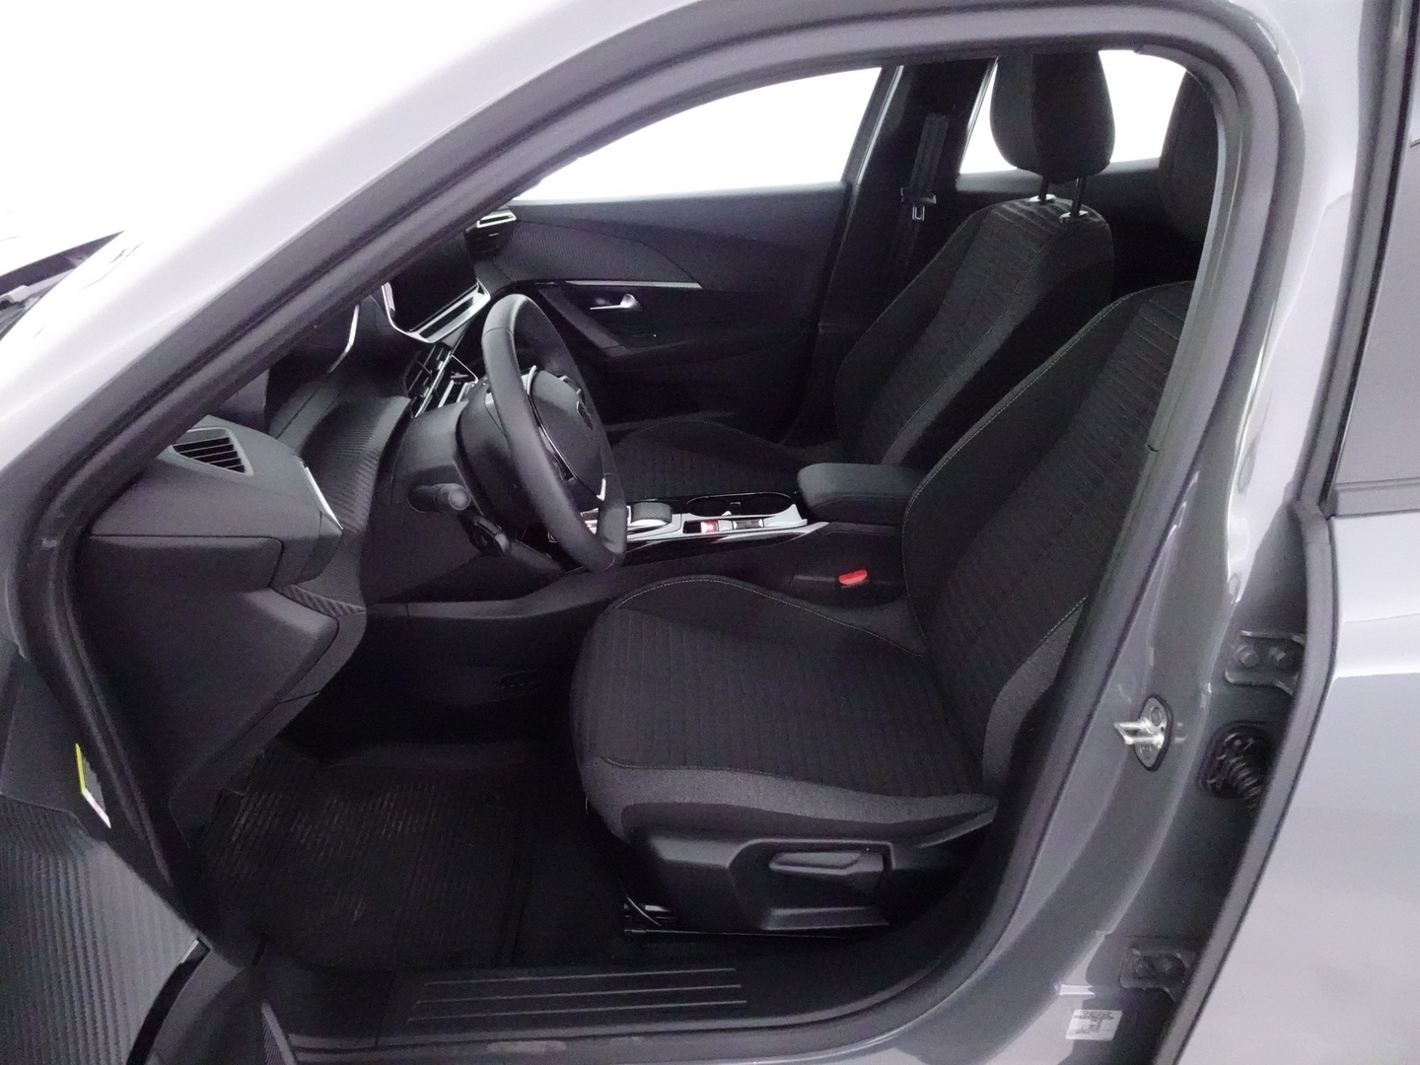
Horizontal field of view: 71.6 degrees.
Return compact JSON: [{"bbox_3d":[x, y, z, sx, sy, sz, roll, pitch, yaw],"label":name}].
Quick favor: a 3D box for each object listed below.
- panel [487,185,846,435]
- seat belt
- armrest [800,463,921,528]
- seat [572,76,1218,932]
[{"bbox_3d":[-0.133,-0.433,2.182,0.860,0.630,0.130,-2,26,-1],"label":"panel"},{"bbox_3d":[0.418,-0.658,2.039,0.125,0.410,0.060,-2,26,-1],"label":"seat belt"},{"bbox_3d":[0.283,-0.061,1.590,0.280,0.065,0.140,-2,26,-1],"label":"armrest"},{"bbox_3d":[0.258,-0.056,1.196,0.900,0.980,0.530,-2,26,-1],"label":"seat"}]

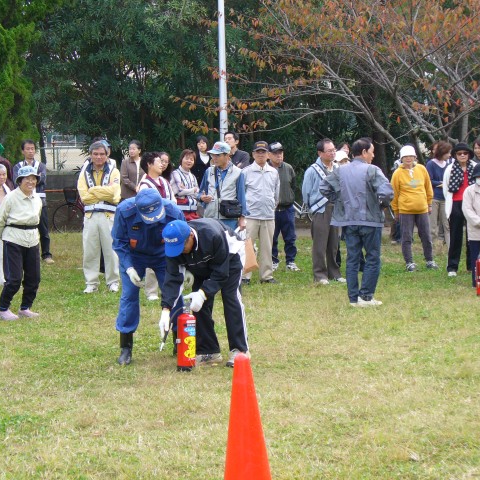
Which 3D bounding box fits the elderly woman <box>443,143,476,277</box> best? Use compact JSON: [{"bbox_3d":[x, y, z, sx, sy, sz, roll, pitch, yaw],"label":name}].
[{"bbox_3d":[2.659,-0.375,15.304,0.460,1.574,0.320,0,5,9],"label":"elderly woman"}]

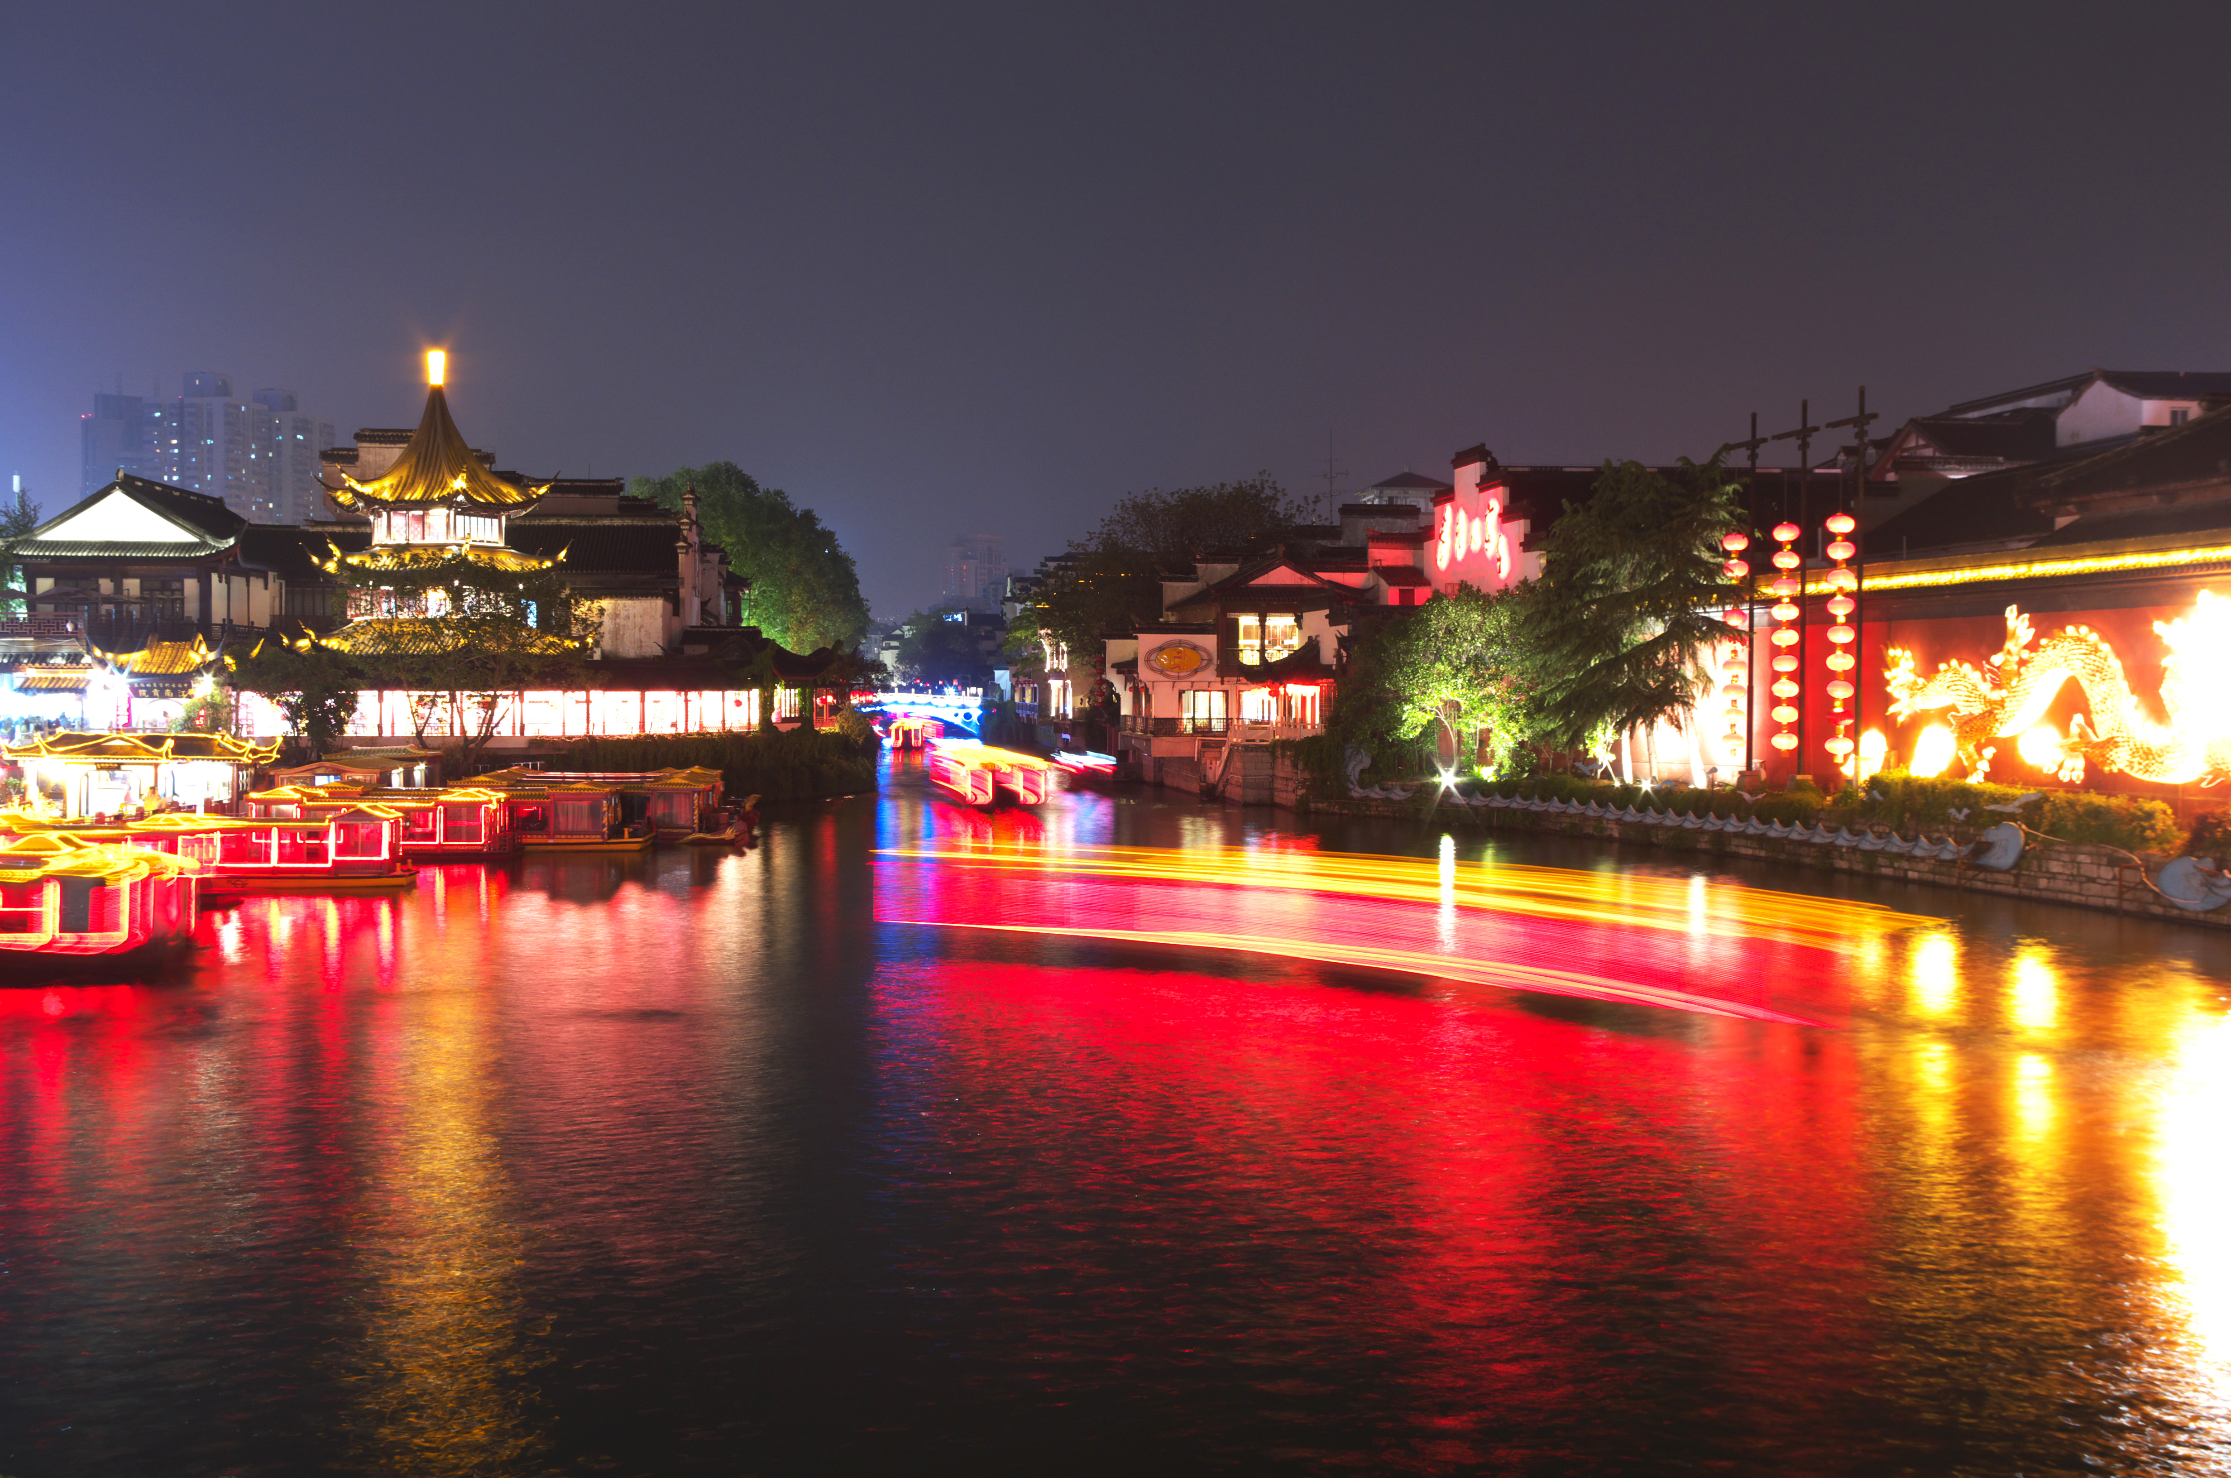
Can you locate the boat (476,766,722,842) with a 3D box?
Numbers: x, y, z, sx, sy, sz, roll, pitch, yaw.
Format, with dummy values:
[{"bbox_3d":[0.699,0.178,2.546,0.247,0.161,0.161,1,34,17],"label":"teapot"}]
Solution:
[{"bbox_3d":[-19.866,2.561,85.000,11.000,3.000,3.400,0,1,9],"label":"boat"}]

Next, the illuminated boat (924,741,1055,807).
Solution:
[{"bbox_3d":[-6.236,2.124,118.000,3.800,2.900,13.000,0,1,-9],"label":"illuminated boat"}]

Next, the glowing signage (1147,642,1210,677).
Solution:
[{"bbox_3d":[3.890,-4.913,138.000,4.000,2.200,0.250,0,1,2],"label":"glowing signage"}]

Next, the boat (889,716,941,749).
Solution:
[{"bbox_3d":[-22.348,-0.537,245.000,3.700,3.000,12.000,0,1,4],"label":"boat"}]

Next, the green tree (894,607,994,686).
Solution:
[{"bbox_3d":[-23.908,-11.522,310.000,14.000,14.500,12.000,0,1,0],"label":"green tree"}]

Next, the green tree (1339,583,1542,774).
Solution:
[{"bbox_3d":[15.624,-2.888,107.000,9.700,9.200,8.800,0,1,0],"label":"green tree"}]

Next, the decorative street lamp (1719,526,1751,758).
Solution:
[{"bbox_3d":[26.999,-4.174,97.000,1.250,9.700,1.250,0,1,0],"label":"decorative street lamp"}]

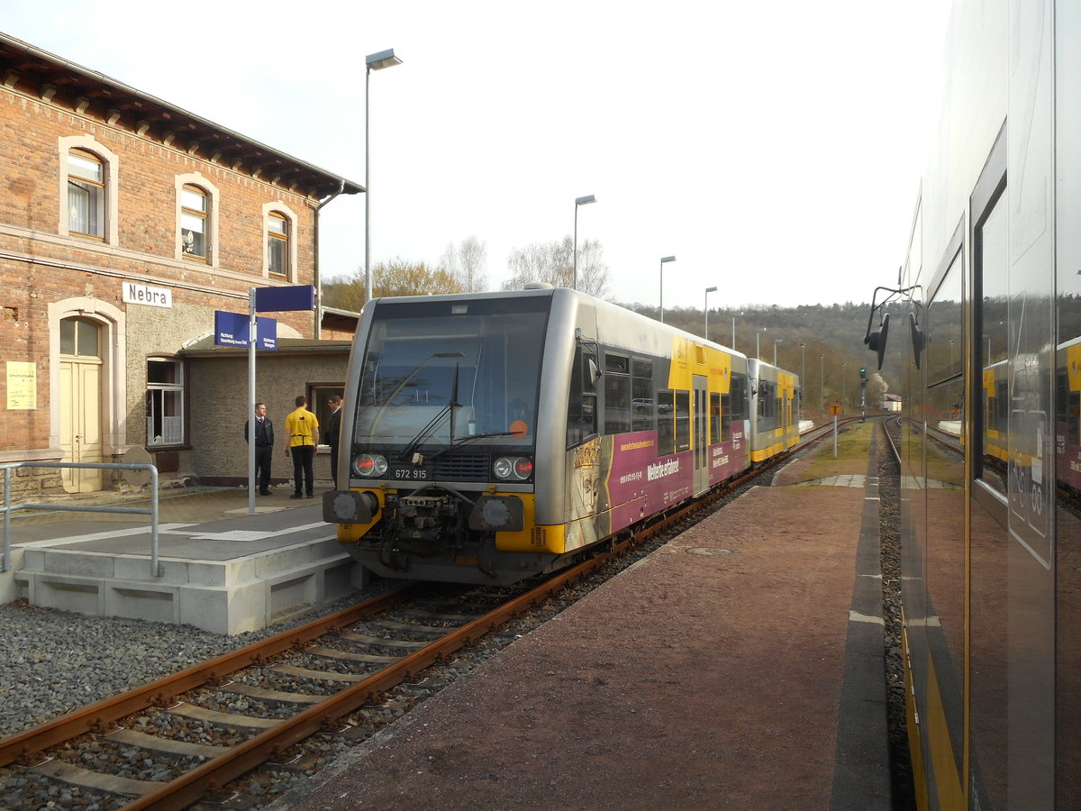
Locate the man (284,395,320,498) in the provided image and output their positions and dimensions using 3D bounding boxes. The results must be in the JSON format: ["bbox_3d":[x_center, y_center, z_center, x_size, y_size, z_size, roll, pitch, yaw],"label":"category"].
[{"bbox_3d":[-4.180,0.710,15.850,0.590,1.790,0.360,0,0,-6],"label":"man"}]

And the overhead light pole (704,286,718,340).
[{"bbox_3d":[9.515,-2.470,50.257,0.640,8.140,0.290,0,0,21],"label":"overhead light pole"}]

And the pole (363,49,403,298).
[{"bbox_3d":[-2.917,-2.470,16.757,0.640,8.140,0.290,0,0,21],"label":"pole"}]

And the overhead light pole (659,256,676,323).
[{"bbox_3d":[5.606,-2.470,39.657,0.640,8.140,0.290,0,0,21],"label":"overhead light pole"}]

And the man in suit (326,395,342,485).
[{"bbox_3d":[-3.650,0.710,16.400,0.380,1.790,0.520,0,0,-6],"label":"man in suit"}]

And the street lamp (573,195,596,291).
[{"bbox_3d":[1.395,-2.470,28.257,0.640,8.140,0.290,0,0,21],"label":"street lamp"}]

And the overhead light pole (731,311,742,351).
[{"bbox_3d":[13.549,-2.470,61.957,0.640,8.140,0.290,0,0,21],"label":"overhead light pole"}]

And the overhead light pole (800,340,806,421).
[{"bbox_3d":[34.830,-3.160,120.000,0.750,10.200,0.350,0,0,23],"label":"overhead light pole"}]

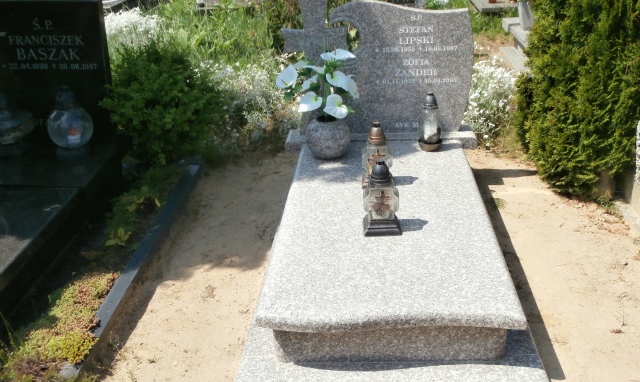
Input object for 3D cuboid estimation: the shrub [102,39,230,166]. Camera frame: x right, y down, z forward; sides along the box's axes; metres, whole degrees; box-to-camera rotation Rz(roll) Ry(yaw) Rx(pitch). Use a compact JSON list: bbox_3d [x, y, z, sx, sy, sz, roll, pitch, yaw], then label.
[{"bbox_3d":[-1.006,-0.619,4.569,0.810,0.726,0.740,-1,22,5],"label":"shrub"}]

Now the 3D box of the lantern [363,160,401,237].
[{"bbox_3d":[0.241,0.016,2.706,0.142,0.285,0.132,-1,22,5],"label":"lantern"}]

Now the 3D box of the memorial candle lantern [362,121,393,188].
[{"bbox_3d":[0.258,-0.169,3.132,0.138,0.292,0.130,-1,22,5],"label":"memorial candle lantern"}]

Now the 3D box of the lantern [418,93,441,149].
[{"bbox_3d":[0.554,-0.352,3.529,0.122,0.293,0.122,-1,22,5],"label":"lantern"}]

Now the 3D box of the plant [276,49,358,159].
[{"bbox_3d":[0.006,-0.435,3.479,0.410,0.540,0.360,-1,22,5],"label":"plant"}]

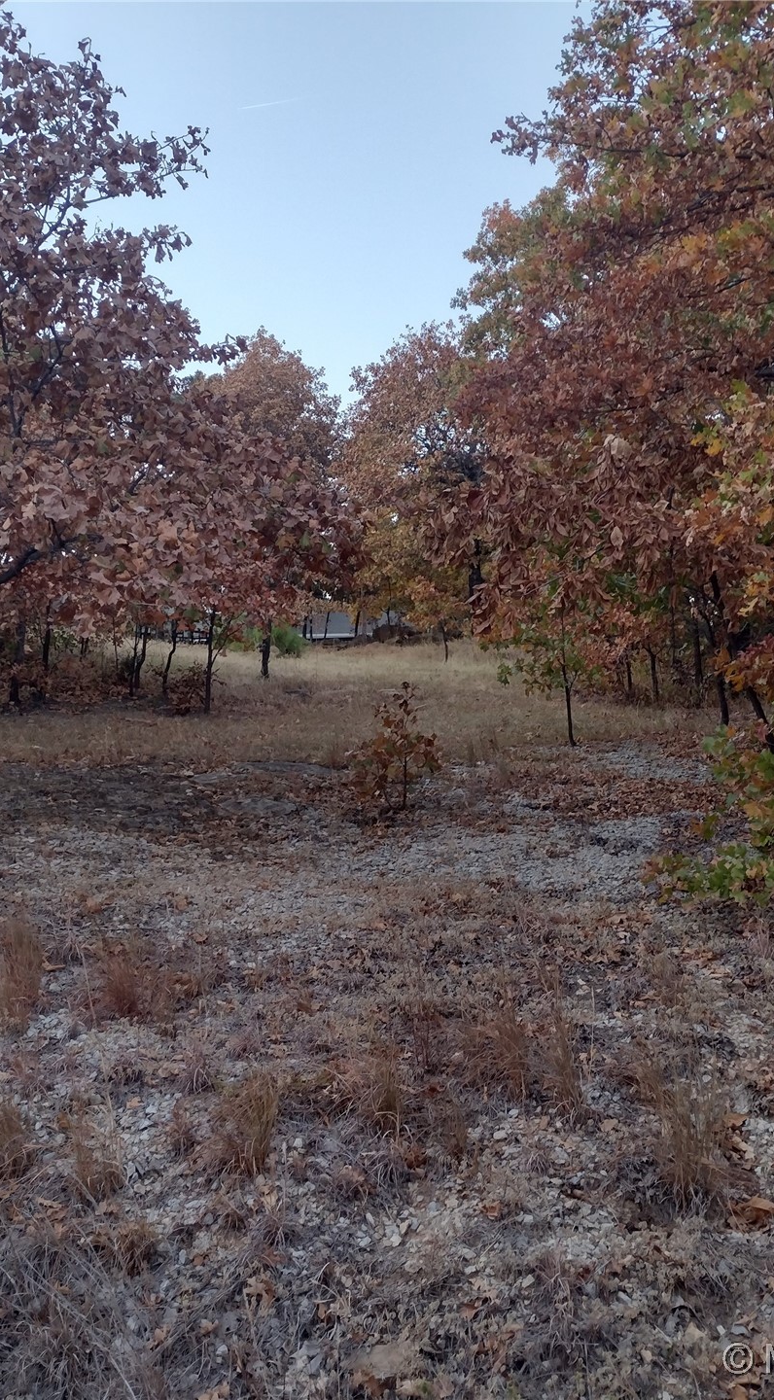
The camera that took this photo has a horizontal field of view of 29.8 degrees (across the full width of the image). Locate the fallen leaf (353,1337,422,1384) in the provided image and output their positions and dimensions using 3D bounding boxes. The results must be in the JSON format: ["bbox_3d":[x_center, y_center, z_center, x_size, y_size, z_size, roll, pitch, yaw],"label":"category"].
[{"bbox_3d":[0.003,1.548,3.400,0.155,0.035,0.140,0,6,0],"label":"fallen leaf"}]

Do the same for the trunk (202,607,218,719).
[{"bbox_3d":[-2.848,-0.600,23.500,0.220,1.720,0.180,-1,2,0],"label":"trunk"}]

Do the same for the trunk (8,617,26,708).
[{"bbox_3d":[-5.195,-0.524,20.500,0.150,1.273,0.150,1,0,0],"label":"trunk"}]

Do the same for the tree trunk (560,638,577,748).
[{"bbox_3d":[1.933,-0.078,15.500,0.110,1.167,0.100,-4,0,0],"label":"tree trunk"}]

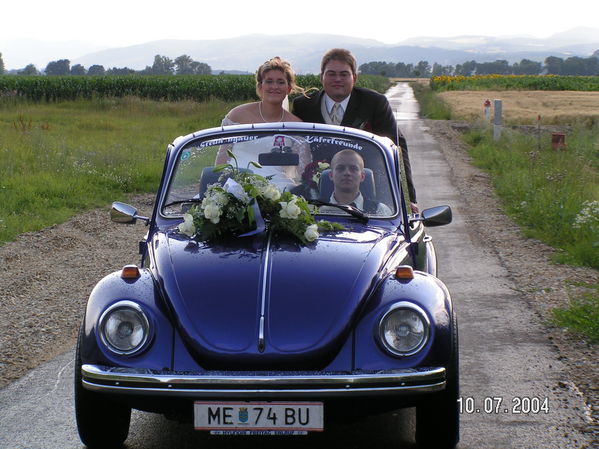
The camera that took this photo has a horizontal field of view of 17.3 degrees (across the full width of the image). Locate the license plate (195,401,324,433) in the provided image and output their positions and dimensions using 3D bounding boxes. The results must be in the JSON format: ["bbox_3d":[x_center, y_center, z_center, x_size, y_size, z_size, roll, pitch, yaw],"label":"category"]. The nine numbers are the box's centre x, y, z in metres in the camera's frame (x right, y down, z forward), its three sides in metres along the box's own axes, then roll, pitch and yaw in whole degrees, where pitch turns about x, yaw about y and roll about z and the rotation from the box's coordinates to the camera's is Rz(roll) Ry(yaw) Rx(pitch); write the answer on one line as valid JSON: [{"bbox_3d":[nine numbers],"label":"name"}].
[{"bbox_3d":[-0.161,0.773,7.920,0.525,0.127,0.025,0,4,3],"label":"license plate"}]

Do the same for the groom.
[{"bbox_3d":[0.284,-0.209,10.580,0.650,1.420,0.580,0,4,3],"label":"groom"}]

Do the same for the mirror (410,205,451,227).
[{"bbox_3d":[0.621,-0.042,9.280,0.195,0.105,0.100,0,4,3],"label":"mirror"}]

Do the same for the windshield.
[{"bbox_3d":[-0.095,-0.239,9.320,1.100,0.460,0.090,0,-24,3],"label":"windshield"}]

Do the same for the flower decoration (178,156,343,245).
[{"bbox_3d":[-0.177,-0.096,8.970,0.740,0.370,0.380,0,4,3],"label":"flower decoration"}]

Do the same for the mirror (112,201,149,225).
[{"bbox_3d":[-0.802,-0.052,9.360,0.190,0.105,0.100,0,4,3],"label":"mirror"}]

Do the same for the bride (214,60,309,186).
[{"bbox_3d":[-0.194,-0.204,10.600,0.560,1.400,0.500,0,4,3],"label":"bride"}]

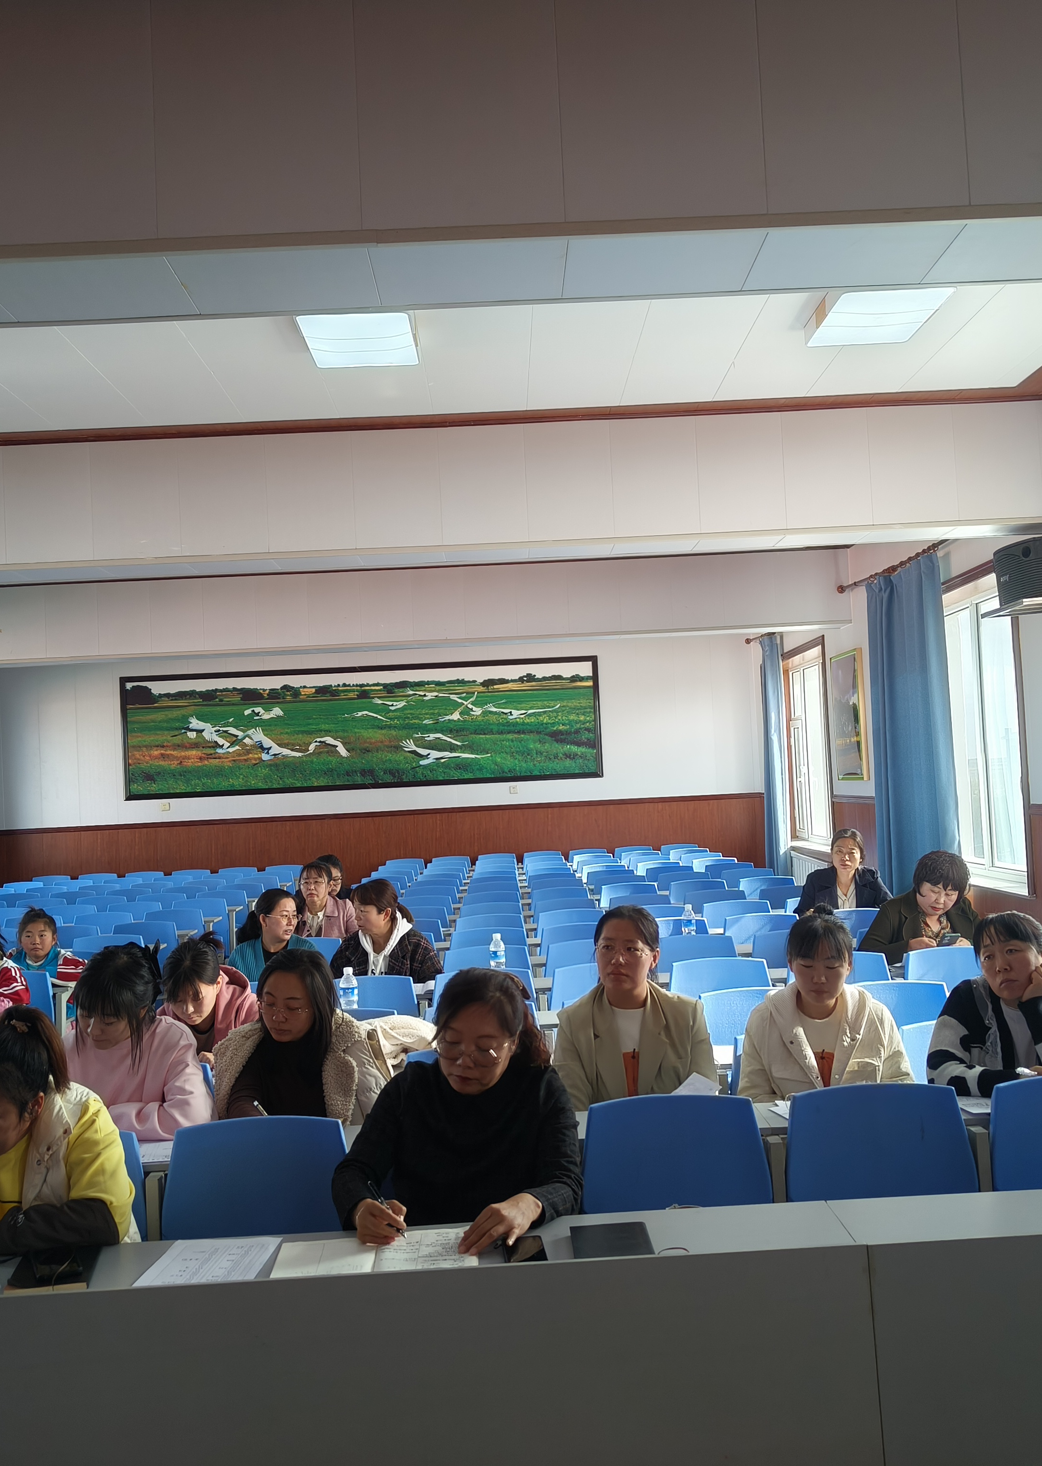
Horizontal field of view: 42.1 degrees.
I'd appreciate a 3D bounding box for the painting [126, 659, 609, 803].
[{"bbox_3d":[-1.837,-0.059,15.709,5.530,1.420,0.050,-3,-2,-1],"label":"painting"}]

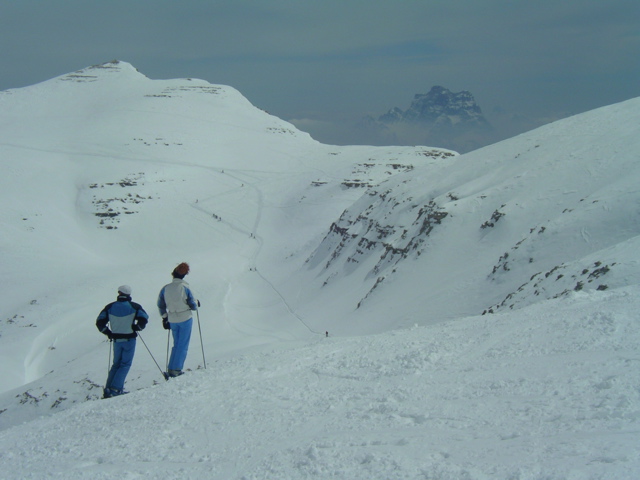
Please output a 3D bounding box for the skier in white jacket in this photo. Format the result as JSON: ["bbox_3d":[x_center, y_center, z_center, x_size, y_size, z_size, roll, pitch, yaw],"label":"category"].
[{"bbox_3d":[-2.213,1.239,20.100,0.600,1.750,0.480,1,5,15],"label":"skier in white jacket"}]

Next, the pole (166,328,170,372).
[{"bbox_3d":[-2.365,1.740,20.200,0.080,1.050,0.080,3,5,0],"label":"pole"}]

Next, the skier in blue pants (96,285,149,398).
[{"bbox_3d":[-3.052,1.569,20.000,0.760,1.740,0.520,1,5,8],"label":"skier in blue pants"}]

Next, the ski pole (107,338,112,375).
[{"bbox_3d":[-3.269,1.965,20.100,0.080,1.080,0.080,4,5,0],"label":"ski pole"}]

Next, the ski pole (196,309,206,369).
[{"bbox_3d":[-1.842,1.491,20.200,0.080,1.100,0.080,-7,5,0],"label":"ski pole"}]

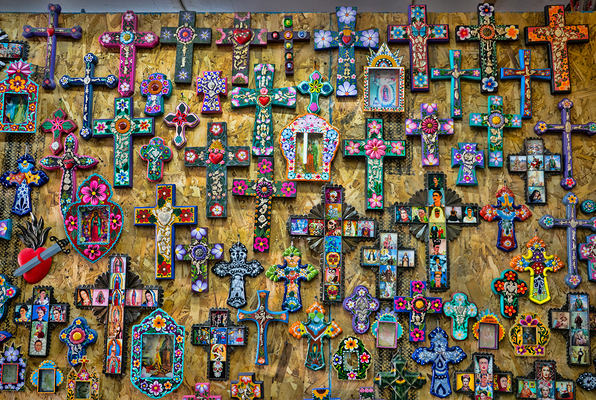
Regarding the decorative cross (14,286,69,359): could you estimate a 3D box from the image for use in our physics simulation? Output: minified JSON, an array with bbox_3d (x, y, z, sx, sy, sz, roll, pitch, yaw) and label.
[{"bbox_3d":[-0.819,0.391,1.827,0.180,0.221,0.025,1,-6,0],"label":"decorative cross"}]

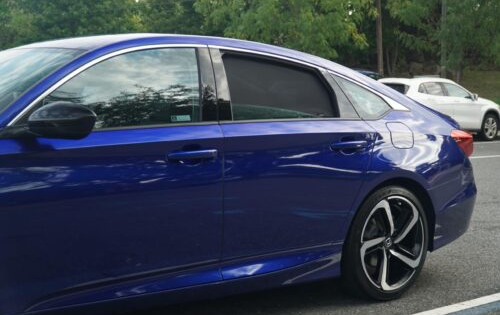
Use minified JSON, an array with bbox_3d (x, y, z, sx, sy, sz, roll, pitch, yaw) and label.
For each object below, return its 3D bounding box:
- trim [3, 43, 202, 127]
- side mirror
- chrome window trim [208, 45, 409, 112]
[{"bbox_3d":[-0.535,-0.316,2.924,1.000,0.364,0.151,-3,6,-38],"label":"trim"},{"bbox_3d":[-0.685,-0.137,2.606,0.177,0.138,0.222,-3,6,-38],"label":"side mirror"},{"bbox_3d":[0.348,-0.393,3.648,1.298,0.318,0.111,-3,6,-38],"label":"chrome window trim"}]

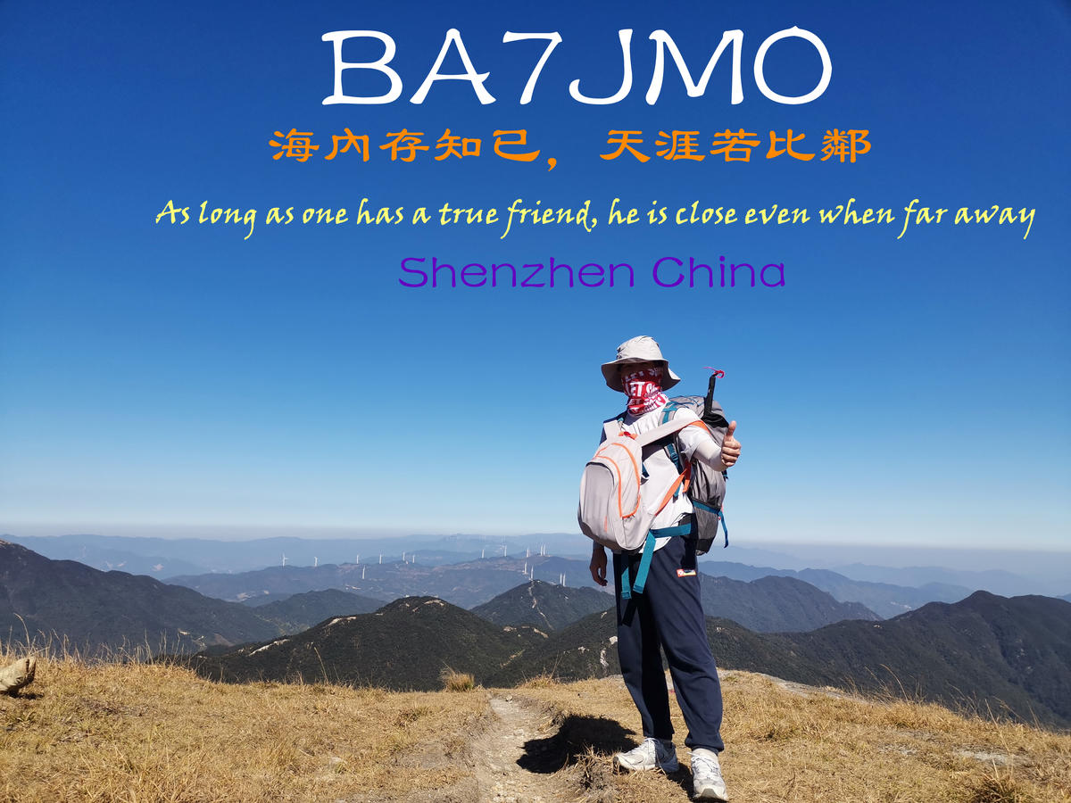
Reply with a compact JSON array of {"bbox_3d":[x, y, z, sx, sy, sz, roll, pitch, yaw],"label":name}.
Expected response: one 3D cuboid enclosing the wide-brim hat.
[{"bbox_3d":[0.429,-0.154,3.275,0.330,0.175,0.340,1,-9,0],"label":"wide-brim hat"}]

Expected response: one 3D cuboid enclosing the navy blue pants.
[{"bbox_3d":[0.514,0.895,3.182,0.420,0.890,0.300,-6,-12,39],"label":"navy blue pants"}]

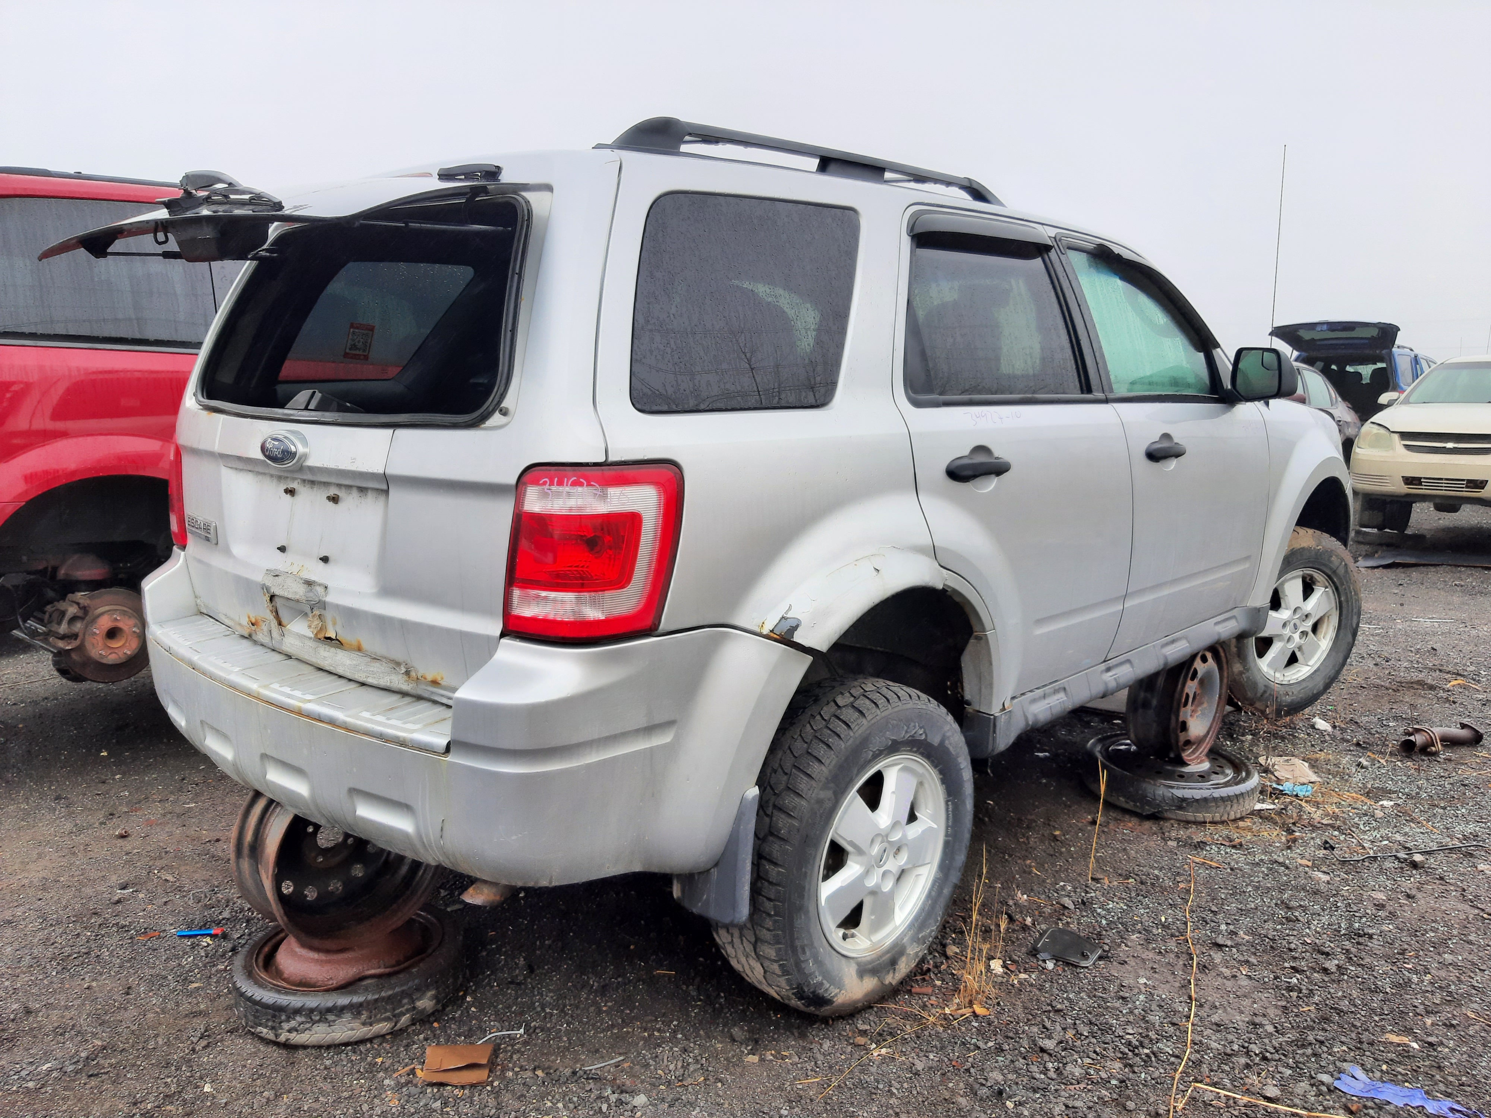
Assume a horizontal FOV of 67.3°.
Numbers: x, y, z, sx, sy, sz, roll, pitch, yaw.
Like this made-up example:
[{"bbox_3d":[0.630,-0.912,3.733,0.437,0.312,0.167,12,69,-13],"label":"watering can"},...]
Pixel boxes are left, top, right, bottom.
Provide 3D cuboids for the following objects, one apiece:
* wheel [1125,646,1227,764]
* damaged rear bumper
[{"bbox_3d":[1.503,0.481,3.893,0.415,0.415,0.175,-8,13,-43],"label":"wheel"},{"bbox_3d":[-0.744,0.240,2.418,1.770,0.460,0.660,9,13,42],"label":"damaged rear bumper"}]

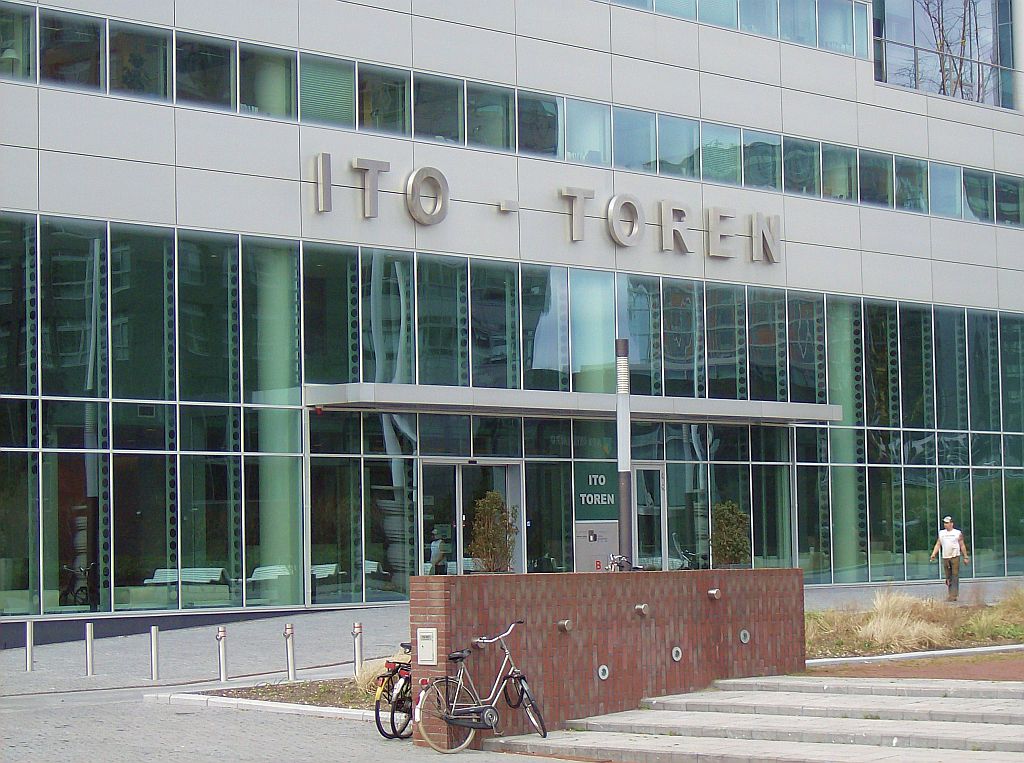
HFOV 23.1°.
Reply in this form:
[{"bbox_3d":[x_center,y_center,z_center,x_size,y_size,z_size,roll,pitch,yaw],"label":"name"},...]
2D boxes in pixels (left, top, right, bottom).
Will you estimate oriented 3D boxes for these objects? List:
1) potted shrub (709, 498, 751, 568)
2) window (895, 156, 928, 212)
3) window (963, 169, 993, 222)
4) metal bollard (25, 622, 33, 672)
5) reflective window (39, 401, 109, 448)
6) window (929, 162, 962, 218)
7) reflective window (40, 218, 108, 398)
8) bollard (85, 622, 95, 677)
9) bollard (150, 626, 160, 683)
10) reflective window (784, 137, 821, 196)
[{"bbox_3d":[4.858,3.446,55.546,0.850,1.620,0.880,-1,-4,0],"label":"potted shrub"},{"bbox_3d":[10.763,-5.258,67.554,0.100,1.468,1.548,-5,-5,43],"label":"window"},{"bbox_3d":[12.449,-4.948,66.864,0.100,1.410,1.482,-5,-5,43],"label":"window"},{"bbox_3d":[-7.589,4.162,39.426,0.100,0.796,0.100,-1,-4,0],"label":"metal bollard"},{"bbox_3d":[-7.524,0.760,43.317,0.100,0.842,1.450,-5,-5,43],"label":"reflective window"},{"bbox_3d":[11.375,-5.003,65.735,0.100,1.410,1.482,-5,-5,43],"label":"window"},{"bbox_3d":[-7.562,-1.262,43.452,0.100,3.112,1.450,-5,-5,43],"label":"reflective window"},{"bbox_3d":[-6.310,4.016,37.549,0.100,0.770,0.100,-1,-4,0],"label":"bollard"},{"bbox_3d":[-5.207,3.926,36.504,0.100,0.770,0.100,-1,-4,0],"label":"bollard"},{"bbox_3d":[7.076,-5.222,61.217,0.100,1.410,1.482,-5,-5,43],"label":"reflective window"}]

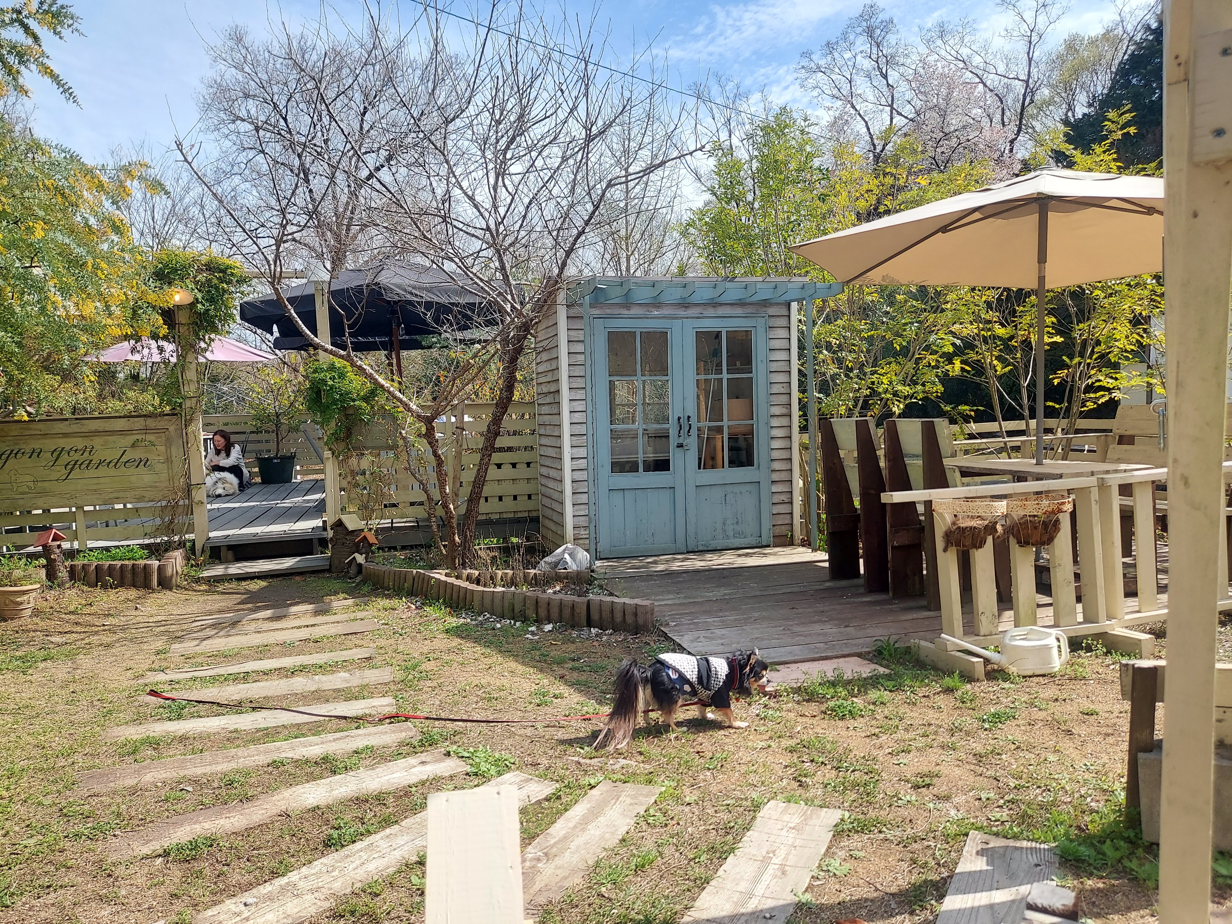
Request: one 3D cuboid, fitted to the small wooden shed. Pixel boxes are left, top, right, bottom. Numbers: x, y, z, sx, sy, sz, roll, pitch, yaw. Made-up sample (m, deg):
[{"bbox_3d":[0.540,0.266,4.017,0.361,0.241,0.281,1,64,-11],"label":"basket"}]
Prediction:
[{"bbox_3d":[0.441,-0.337,6.453,1.795,1.979,1.561,-2,3,-15],"label":"small wooden shed"}]

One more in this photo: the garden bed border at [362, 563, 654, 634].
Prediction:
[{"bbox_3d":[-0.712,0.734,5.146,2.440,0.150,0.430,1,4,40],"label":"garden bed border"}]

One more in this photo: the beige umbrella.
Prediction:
[{"bbox_3d":[2.534,-0.531,5.283,2.704,2.365,3.031,0,4,26],"label":"beige umbrella"}]

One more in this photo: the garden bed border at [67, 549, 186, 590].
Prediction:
[{"bbox_3d":[-3.155,0.703,5.893,0.800,0.160,0.700,-1,3,2],"label":"garden bed border"}]

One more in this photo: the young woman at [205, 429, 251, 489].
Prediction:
[{"bbox_3d":[-4.583,-0.011,10.500,0.600,0.740,0.480,-4,4,-32],"label":"young woman"}]

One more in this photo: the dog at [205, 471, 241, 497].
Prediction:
[{"bbox_3d":[-4.408,0.242,9.950,0.400,0.300,0.580,-2,3,-12],"label":"dog"}]

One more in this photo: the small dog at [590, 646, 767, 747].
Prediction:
[{"bbox_3d":[0.233,0.771,3.006,0.580,0.277,0.190,-2,3,-14],"label":"small dog"}]

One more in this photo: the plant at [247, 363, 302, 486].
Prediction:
[{"bbox_3d":[-4.500,-0.513,11.700,0.700,1.600,0.700,-2,3,0],"label":"plant"}]

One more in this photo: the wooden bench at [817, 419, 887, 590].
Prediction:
[{"bbox_3d":[1.533,0.222,5.084,0.551,0.938,0.490,-2,3,-15],"label":"wooden bench"}]

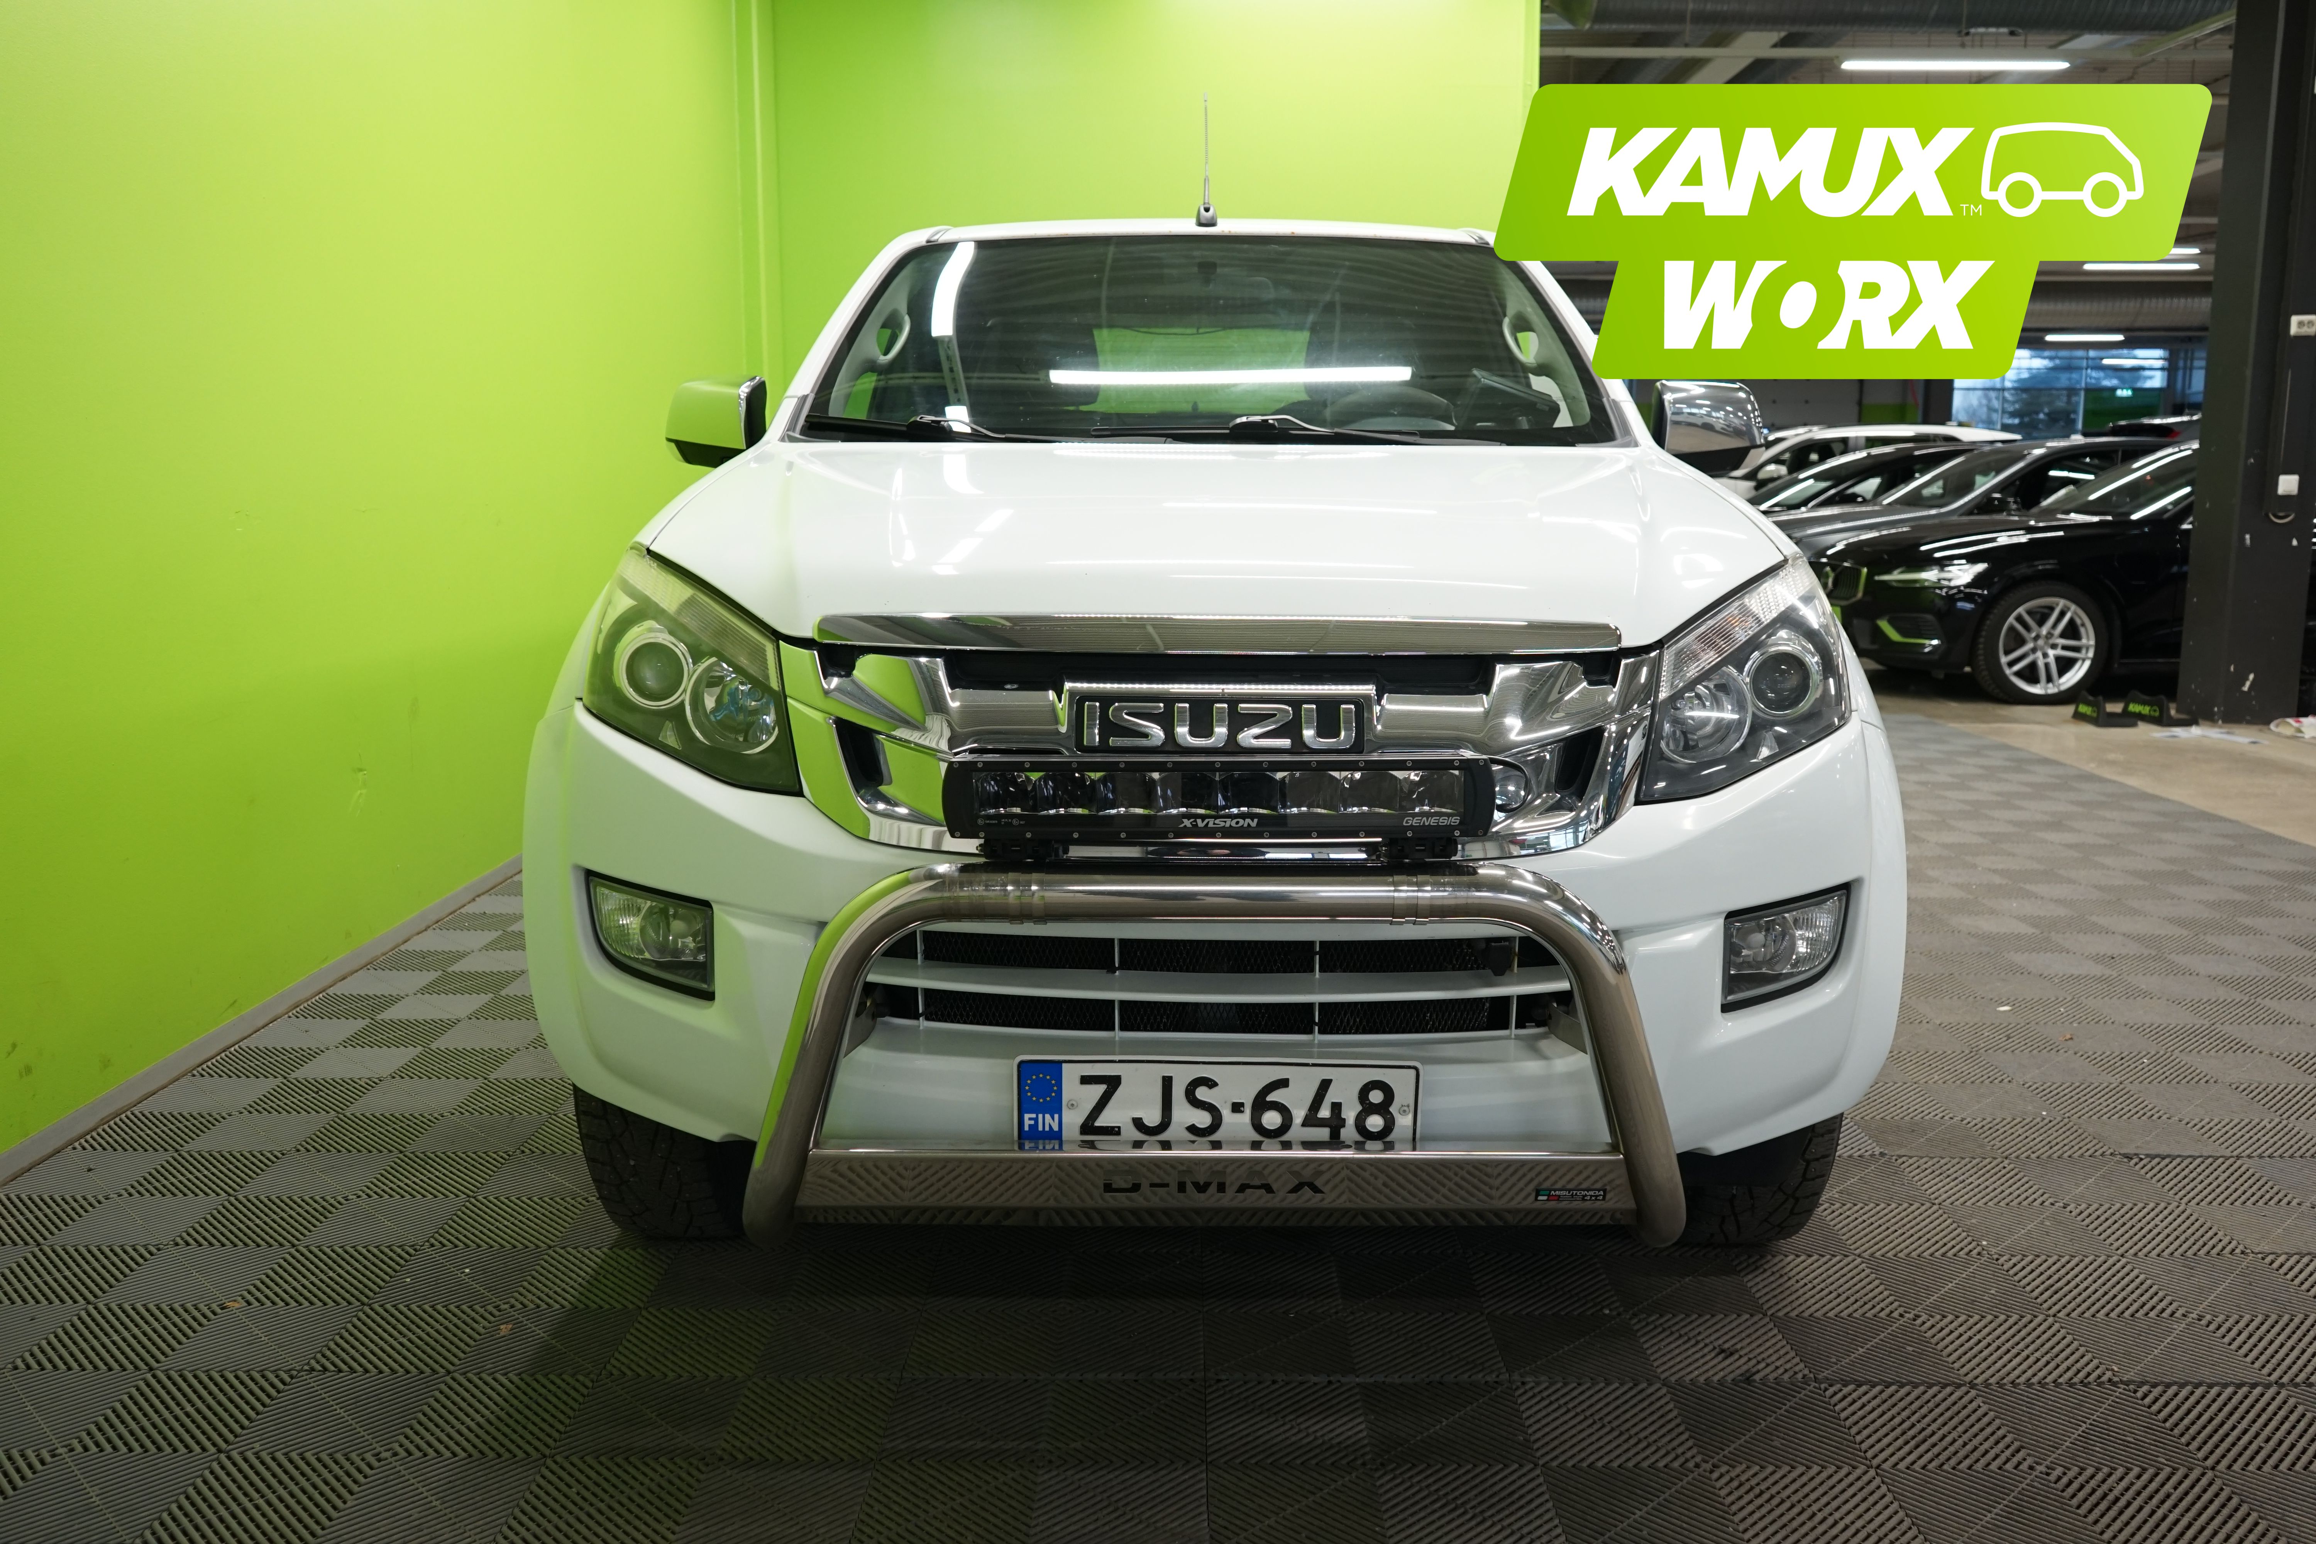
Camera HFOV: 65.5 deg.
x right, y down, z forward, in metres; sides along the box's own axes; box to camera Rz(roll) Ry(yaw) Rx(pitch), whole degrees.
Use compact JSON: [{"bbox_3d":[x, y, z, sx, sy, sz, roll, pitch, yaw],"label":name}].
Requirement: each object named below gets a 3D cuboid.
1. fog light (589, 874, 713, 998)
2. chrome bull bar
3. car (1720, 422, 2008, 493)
[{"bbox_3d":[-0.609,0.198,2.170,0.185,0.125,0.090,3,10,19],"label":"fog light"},{"bbox_3d":[0.061,0.291,1.913,0.990,0.420,0.210,0,9,1],"label":"chrome bull bar"},{"bbox_3d":[6.172,-2.430,17.425,4.400,1.640,1.820,0,9,-1],"label":"car"}]

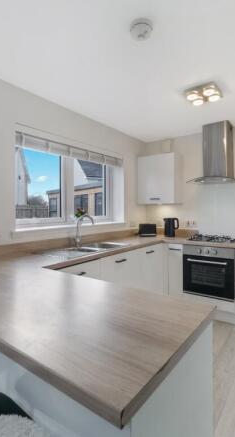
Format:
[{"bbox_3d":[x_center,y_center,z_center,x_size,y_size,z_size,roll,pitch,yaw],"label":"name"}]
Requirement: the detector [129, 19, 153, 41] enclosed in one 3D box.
[{"bbox_3d":[0.153,-1.157,1.455,0.133,0.047,0.133,-1,1,0],"label":"detector"}]

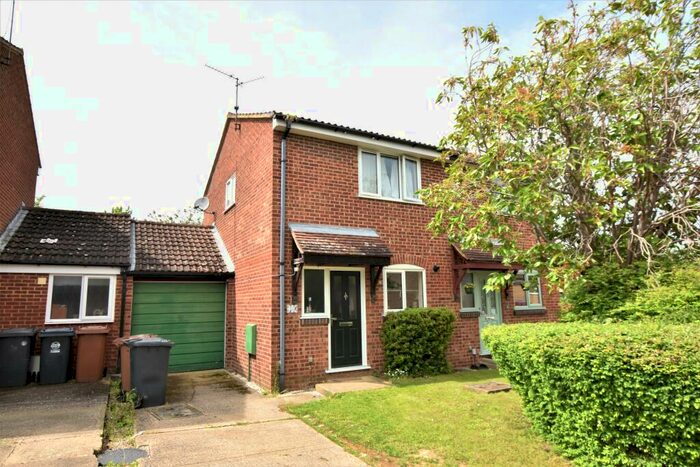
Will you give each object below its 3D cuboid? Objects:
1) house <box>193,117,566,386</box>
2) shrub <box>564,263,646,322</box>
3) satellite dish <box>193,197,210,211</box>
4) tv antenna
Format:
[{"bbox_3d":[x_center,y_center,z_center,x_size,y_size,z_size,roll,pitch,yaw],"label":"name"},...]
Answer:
[{"bbox_3d":[0.320,0.180,13.195,8.700,7.150,8.400,4,-11,-29],"label":"house"},{"bbox_3d":[6.107,1.824,9.800,1.950,2.300,1.800,4,-11,-29],"label":"shrub"},{"bbox_3d":[-4.527,-0.914,12.450,0.500,0.450,0.360,-5,-10,20],"label":"satellite dish"},{"bbox_3d":[-2.883,-3.462,10.184,0.947,1.550,1.178,-9,-13,40],"label":"tv antenna"}]

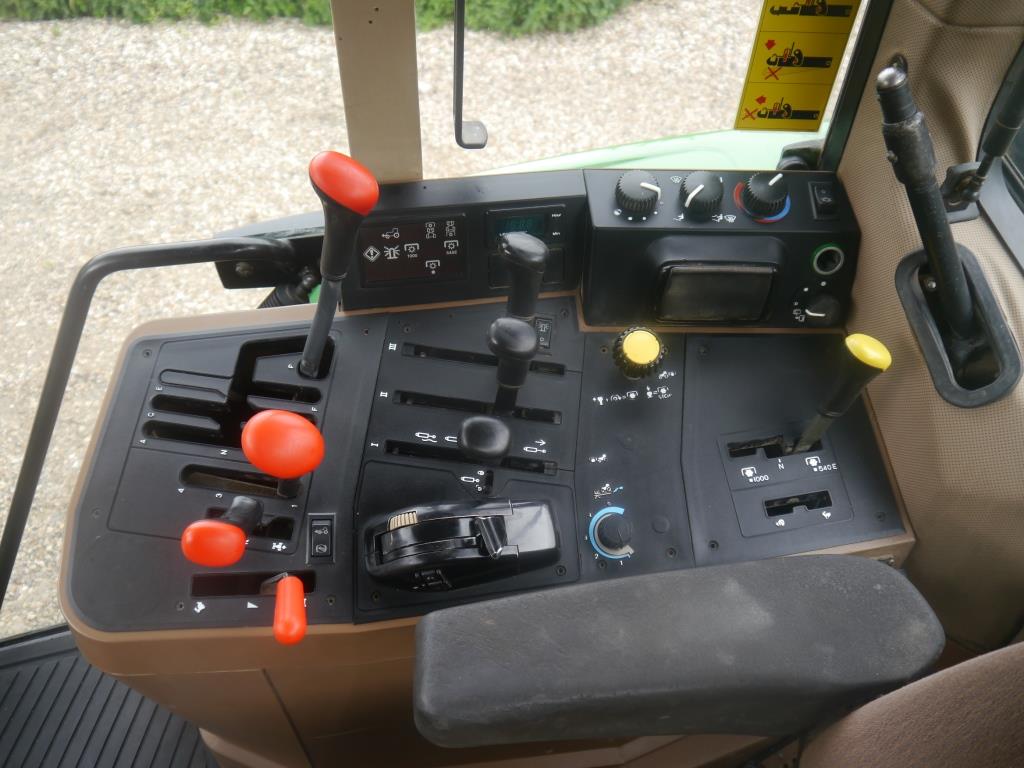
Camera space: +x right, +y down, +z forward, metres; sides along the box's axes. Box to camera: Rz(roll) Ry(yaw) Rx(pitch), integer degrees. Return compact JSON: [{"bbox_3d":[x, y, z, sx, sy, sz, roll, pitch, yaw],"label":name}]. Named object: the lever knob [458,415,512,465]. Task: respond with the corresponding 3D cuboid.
[{"bbox_3d":[-0.020,0.041,0.615,0.036,0.045,0.032,0,73,2],"label":"lever knob"}]

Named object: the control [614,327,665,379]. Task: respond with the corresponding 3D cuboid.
[{"bbox_3d":[0.116,-0.028,0.759,0.042,0.025,0.042,5,70,-1],"label":"control"}]

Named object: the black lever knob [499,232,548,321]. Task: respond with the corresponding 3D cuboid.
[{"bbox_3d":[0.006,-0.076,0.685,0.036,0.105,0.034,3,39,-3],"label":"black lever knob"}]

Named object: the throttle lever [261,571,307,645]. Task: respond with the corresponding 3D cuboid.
[{"bbox_3d":[-0.181,0.177,0.660,0.032,0.028,0.086,-8,26,-12],"label":"throttle lever"}]

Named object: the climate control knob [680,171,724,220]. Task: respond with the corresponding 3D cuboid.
[{"bbox_3d":[0.171,-0.170,0.746,0.037,0.021,0.037,3,66,1],"label":"climate control knob"}]

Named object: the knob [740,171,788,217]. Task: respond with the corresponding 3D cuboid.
[{"bbox_3d":[0.230,-0.171,0.747,0.036,0.021,0.036,3,66,1],"label":"knob"}]

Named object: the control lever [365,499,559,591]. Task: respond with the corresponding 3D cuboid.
[{"bbox_3d":[-0.038,0.122,0.632,0.140,0.048,0.062,-3,64,-6],"label":"control lever"}]

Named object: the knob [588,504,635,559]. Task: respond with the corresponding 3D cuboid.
[{"bbox_3d":[0.089,0.126,0.706,0.034,0.018,0.034,5,70,-1],"label":"knob"}]

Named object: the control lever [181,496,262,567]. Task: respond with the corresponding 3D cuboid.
[{"bbox_3d":[-0.212,0.108,0.605,0.050,0.062,0.038,9,52,3],"label":"control lever"}]

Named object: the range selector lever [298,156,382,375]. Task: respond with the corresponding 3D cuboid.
[{"bbox_3d":[-0.142,-0.082,0.650,0.050,0.194,0.044,19,41,-2],"label":"range selector lever"}]

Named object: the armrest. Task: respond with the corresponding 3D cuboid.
[{"bbox_3d":[0.112,0.190,0.593,0.355,0.064,0.106,-2,40,-6],"label":"armrest"}]

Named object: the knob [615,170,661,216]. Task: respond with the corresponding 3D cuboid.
[{"bbox_3d":[0.112,-0.172,0.747,0.038,0.020,0.038,3,66,1],"label":"knob"}]

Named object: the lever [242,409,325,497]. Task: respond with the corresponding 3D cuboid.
[{"bbox_3d":[-0.162,0.059,0.591,0.053,0.090,0.048,0,69,-13],"label":"lever"}]

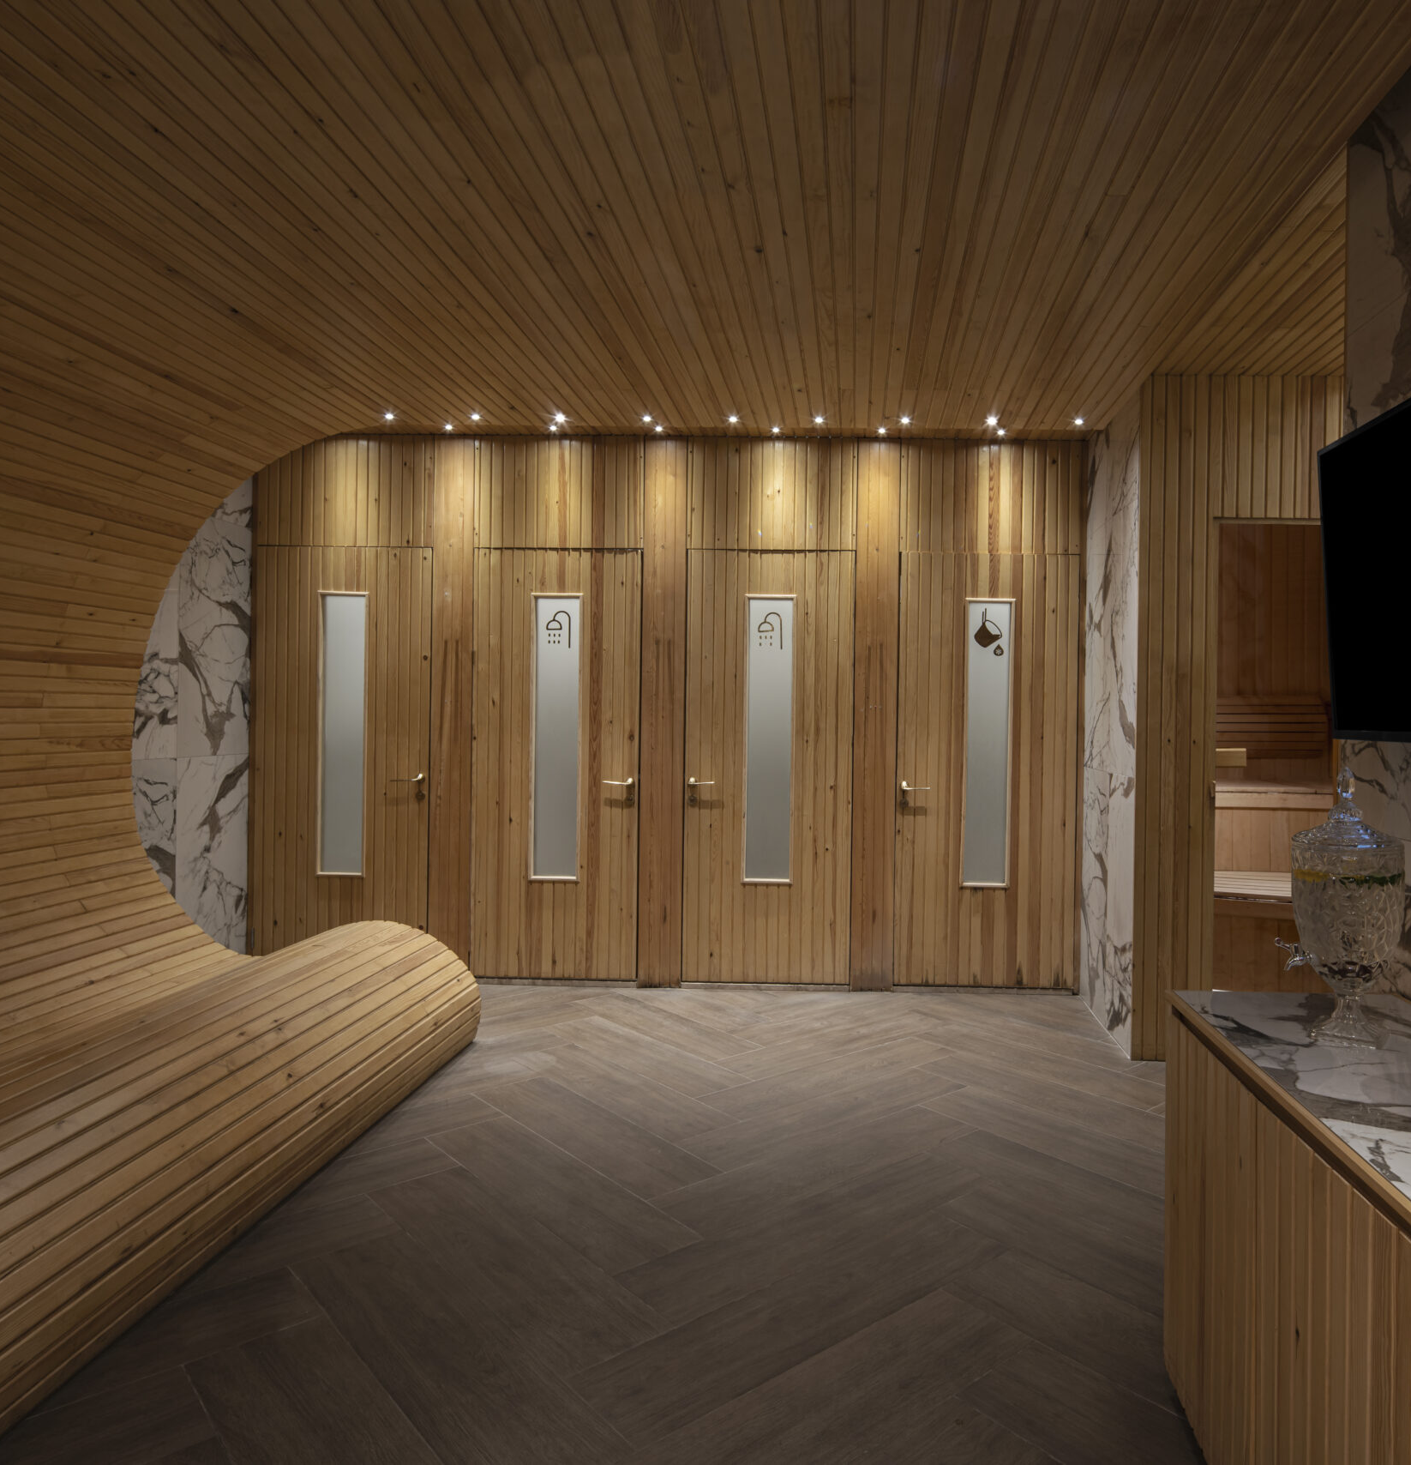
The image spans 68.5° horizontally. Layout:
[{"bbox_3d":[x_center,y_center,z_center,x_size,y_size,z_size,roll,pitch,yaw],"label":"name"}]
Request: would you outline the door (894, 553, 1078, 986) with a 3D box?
[{"bbox_3d":[1.413,0.195,5.222,0.893,2.170,0.050,1,0,2],"label":"door"}]

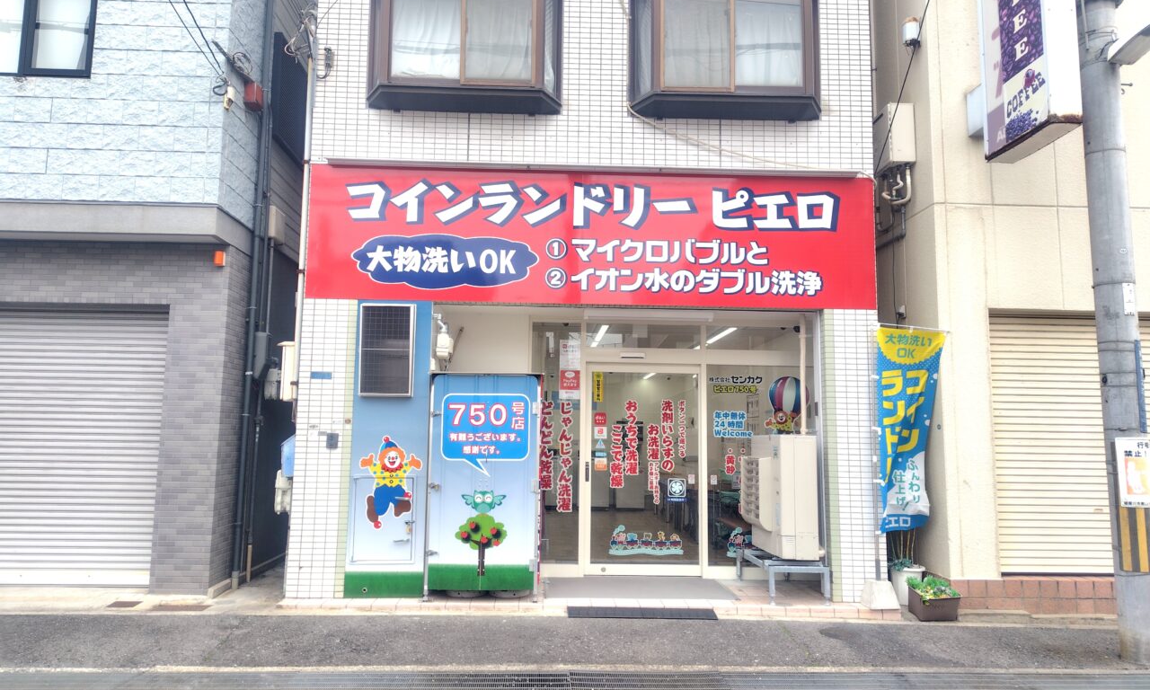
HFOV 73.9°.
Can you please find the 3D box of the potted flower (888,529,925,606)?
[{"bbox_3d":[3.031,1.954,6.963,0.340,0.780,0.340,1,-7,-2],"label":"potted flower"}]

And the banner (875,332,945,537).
[{"bbox_3d":[2.973,0.733,6.688,0.600,1.787,0.130,0,-7,2],"label":"banner"}]

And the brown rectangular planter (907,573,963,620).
[{"bbox_3d":[3.036,2.155,6.481,0.350,0.300,0.340,1,-7,-2],"label":"brown rectangular planter"}]

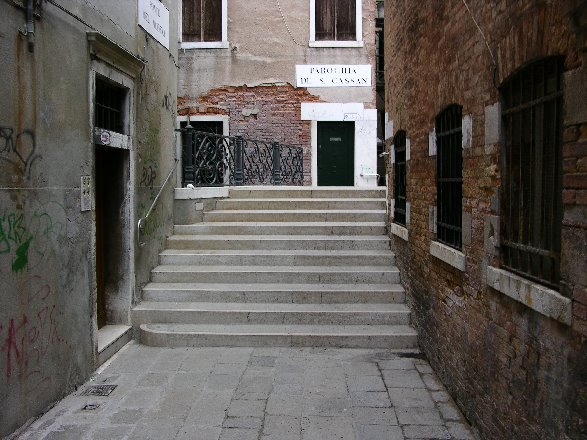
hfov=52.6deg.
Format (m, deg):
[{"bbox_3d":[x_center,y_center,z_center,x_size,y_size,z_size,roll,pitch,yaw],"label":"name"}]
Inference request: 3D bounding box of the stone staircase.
[{"bbox_3d":[-0.211,0.399,7.803,2.979,1.584,3.630,0,3,1],"label":"stone staircase"}]

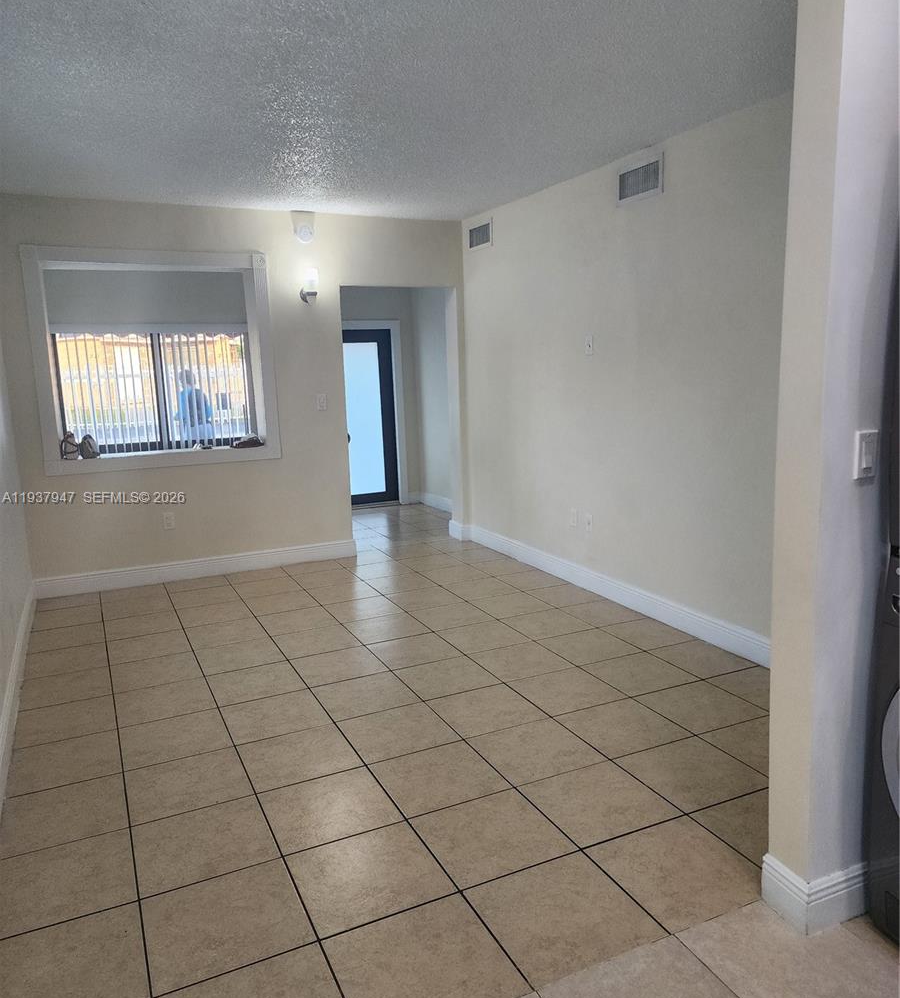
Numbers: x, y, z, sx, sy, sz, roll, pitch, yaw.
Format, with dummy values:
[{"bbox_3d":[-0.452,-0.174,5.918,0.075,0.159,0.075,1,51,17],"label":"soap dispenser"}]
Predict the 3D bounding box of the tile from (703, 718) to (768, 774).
[{"bbox_3d":[1.287,0.969,3.139,0.420,0.010,0.420,-7,11,-24],"label":"tile"}]

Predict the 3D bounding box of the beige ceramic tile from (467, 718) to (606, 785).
[{"bbox_3d":[0.338,1.002,3.171,0.420,0.010,0.420,-7,11,-24],"label":"beige ceramic tile"}]

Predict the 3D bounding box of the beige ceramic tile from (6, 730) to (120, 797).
[{"bbox_3d":[-1.501,1.029,3.118,0.406,0.010,0.406,-7,11,-24],"label":"beige ceramic tile"}]

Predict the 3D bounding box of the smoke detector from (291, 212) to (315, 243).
[{"bbox_3d":[-1.026,-1.879,5.644,0.145,0.145,0.050,-7,11,-24],"label":"smoke detector"}]

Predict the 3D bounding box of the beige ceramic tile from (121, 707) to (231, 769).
[{"bbox_3d":[-1.119,0.975,3.249,0.401,0.010,0.401,-7,11,-24],"label":"beige ceramic tile"}]

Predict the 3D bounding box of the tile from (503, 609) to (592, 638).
[{"bbox_3d":[0.569,0.736,4.662,0.420,0.010,0.420,-7,11,-24],"label":"tile"}]

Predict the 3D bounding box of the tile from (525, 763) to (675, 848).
[{"bbox_3d":[0.494,1.012,2.658,0.401,0.010,0.401,-7,11,-24],"label":"tile"}]

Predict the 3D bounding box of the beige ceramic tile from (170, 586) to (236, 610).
[{"bbox_3d":[-1.597,0.644,5.210,0.403,0.010,0.397,-7,11,-24],"label":"beige ceramic tile"}]

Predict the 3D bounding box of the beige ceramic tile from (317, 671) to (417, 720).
[{"bbox_3d":[-0.385,0.890,3.593,0.403,0.010,0.398,-7,11,-24],"label":"beige ceramic tile"}]

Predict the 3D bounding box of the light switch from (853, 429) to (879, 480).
[{"bbox_3d":[0.977,-0.103,1.870,0.071,0.115,0.014,-6,11,-21],"label":"light switch"}]

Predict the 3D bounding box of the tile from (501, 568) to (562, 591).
[{"bbox_3d":[0.543,0.545,5.300,0.349,0.010,0.403,-7,11,-24],"label":"tile"}]

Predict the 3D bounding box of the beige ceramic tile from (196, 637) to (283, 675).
[{"bbox_3d":[-1.096,0.820,4.146,0.403,0.010,0.398,-7,11,-24],"label":"beige ceramic tile"}]

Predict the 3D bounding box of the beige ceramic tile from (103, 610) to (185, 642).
[{"bbox_3d":[-1.820,0.760,4.752,0.406,0.010,0.406,-7,11,-24],"label":"beige ceramic tile"}]

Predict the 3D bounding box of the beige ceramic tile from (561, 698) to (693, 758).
[{"bbox_3d":[0.690,0.912,3.187,0.401,0.010,0.401,-7,11,-24],"label":"beige ceramic tile"}]

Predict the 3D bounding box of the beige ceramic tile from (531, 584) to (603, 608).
[{"bbox_3d":[0.713,0.602,4.940,0.349,0.010,0.390,-7,11,-24],"label":"beige ceramic tile"}]

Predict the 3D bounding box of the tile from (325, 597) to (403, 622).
[{"bbox_3d":[-0.536,0.684,4.887,0.406,0.010,0.406,-7,11,-24],"label":"tile"}]

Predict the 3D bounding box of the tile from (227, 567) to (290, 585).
[{"bbox_3d":[-1.390,0.555,5.713,0.403,0.010,0.298,-7,11,-24],"label":"tile"}]

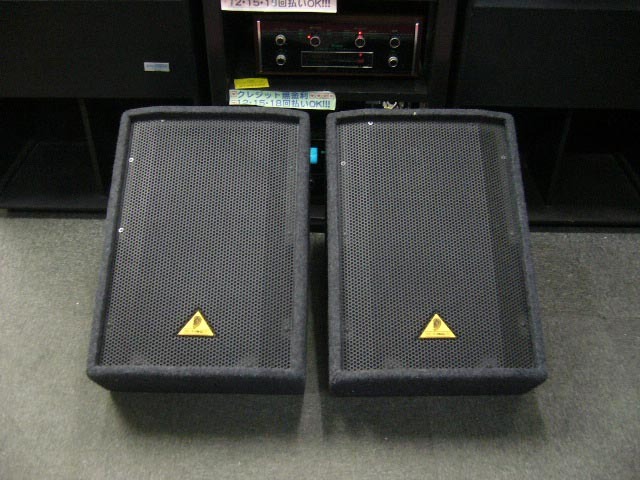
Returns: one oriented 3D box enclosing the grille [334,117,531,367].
[{"bbox_3d":[0.217,-0.006,1.288,0.365,0.030,0.515,0,72,-2],"label":"grille"}]

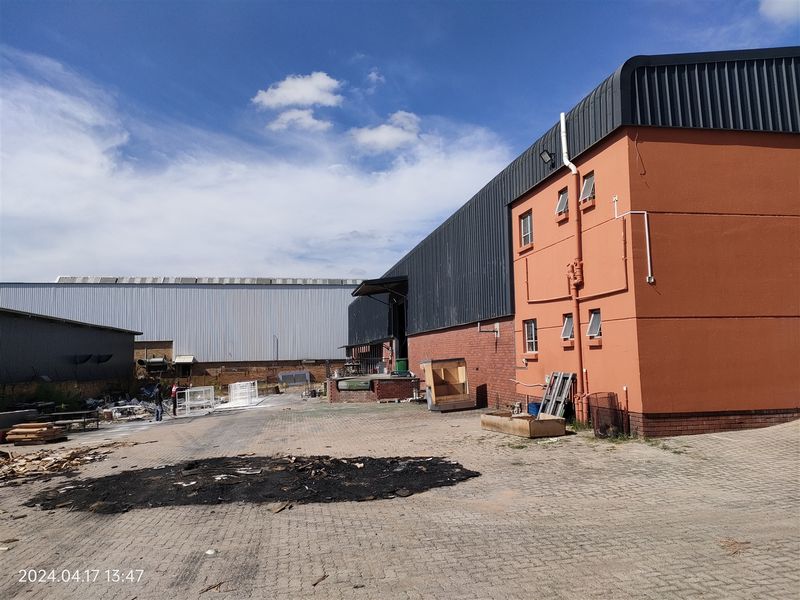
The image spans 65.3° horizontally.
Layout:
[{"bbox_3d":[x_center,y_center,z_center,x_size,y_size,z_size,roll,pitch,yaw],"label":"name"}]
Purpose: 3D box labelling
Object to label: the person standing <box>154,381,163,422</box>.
[{"bbox_3d":[-10.557,4.484,27.300,0.400,1.680,0.500,0,-5,-12],"label":"person standing"}]

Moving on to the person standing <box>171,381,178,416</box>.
[{"bbox_3d":[-10.709,4.698,29.700,0.400,1.700,0.500,0,-5,-12],"label":"person standing"}]

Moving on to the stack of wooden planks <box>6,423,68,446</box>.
[{"bbox_3d":[-12.025,4.439,20.700,1.450,0.600,1.150,-2,-6,10],"label":"stack of wooden planks"}]

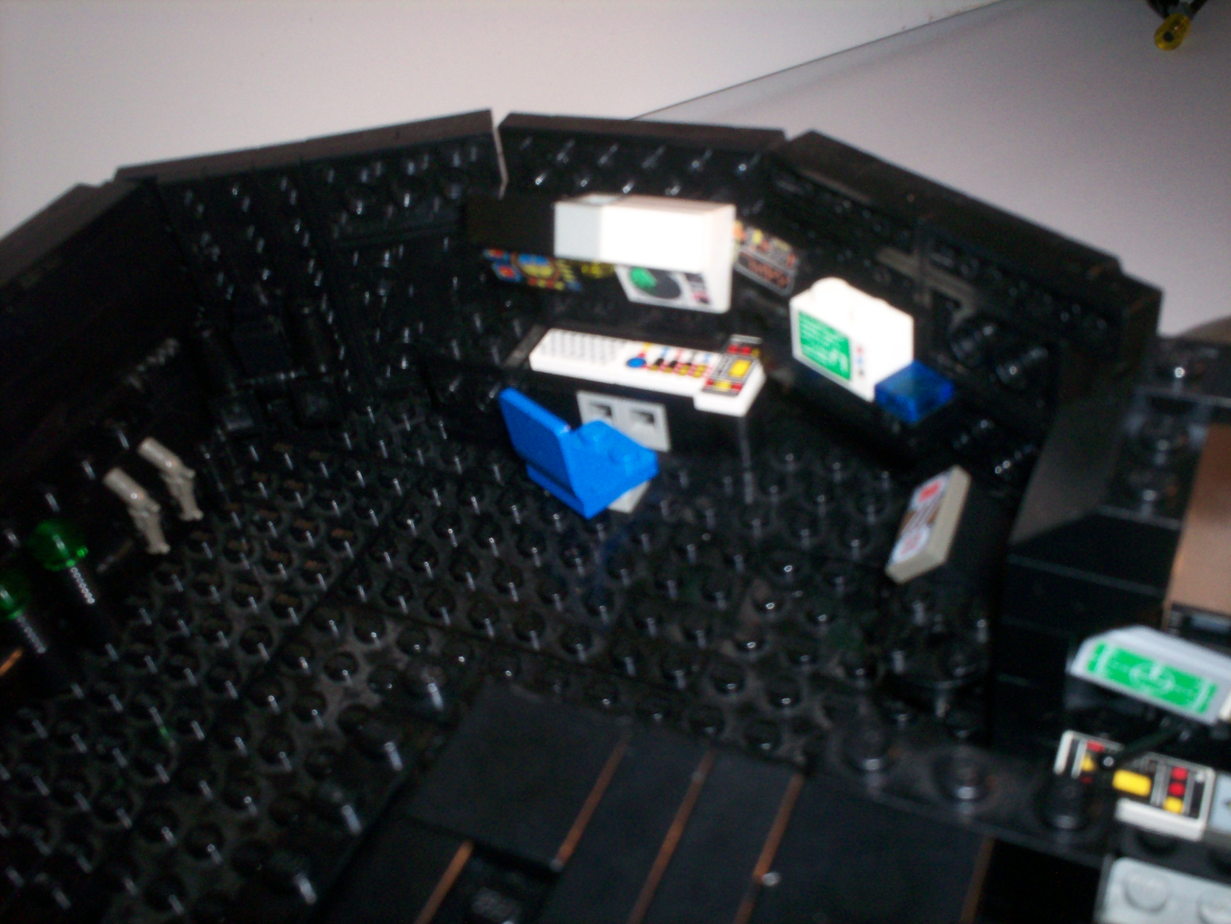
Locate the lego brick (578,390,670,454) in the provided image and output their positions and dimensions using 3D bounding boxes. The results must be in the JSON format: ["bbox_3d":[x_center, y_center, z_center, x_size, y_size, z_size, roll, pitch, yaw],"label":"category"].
[{"bbox_3d":[0.003,-0.009,0.223,0.016,0.010,0.008,11,43,23],"label":"lego brick"}]

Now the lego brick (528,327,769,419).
[{"bbox_3d":[0.006,-0.017,0.217,0.040,0.003,0.016,11,44,24],"label":"lego brick"}]

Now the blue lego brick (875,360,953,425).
[{"bbox_3d":[0.042,-0.010,0.181,0.008,0.004,0.008,-31,44,-24],"label":"blue lego brick"}]

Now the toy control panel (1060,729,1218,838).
[{"bbox_3d":[0.060,0.038,0.150,0.016,0.003,0.008,11,43,23],"label":"toy control panel"}]

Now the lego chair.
[{"bbox_3d":[-0.006,-0.005,0.208,0.017,0.018,0.016,-32,44,-25],"label":"lego chair"}]

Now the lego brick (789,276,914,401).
[{"bbox_3d":[0.034,-0.019,0.186,0.008,0.011,0.016,-31,44,-24],"label":"lego brick"}]

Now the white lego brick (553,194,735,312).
[{"bbox_3d":[0.004,-0.031,0.194,0.024,0.016,0.012,9,20,22],"label":"white lego brick"}]

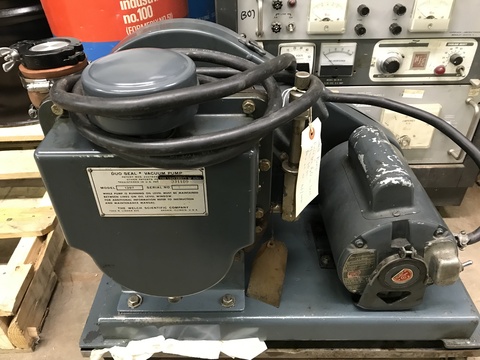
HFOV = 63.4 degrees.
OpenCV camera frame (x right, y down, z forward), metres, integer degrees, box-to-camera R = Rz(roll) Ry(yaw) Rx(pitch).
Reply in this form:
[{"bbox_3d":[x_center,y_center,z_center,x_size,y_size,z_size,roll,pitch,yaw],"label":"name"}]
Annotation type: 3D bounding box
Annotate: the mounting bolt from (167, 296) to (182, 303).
[{"bbox_3d":[-0.109,0.197,0.647,0.021,0.012,0.021,0,37,0],"label":"mounting bolt"}]

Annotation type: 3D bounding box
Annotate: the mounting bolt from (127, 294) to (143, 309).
[{"bbox_3d":[-0.176,0.202,0.645,0.024,0.013,0.024,0,37,0],"label":"mounting bolt"}]

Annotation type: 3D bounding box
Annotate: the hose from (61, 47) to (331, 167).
[{"bbox_3d":[-0.046,-0.091,0.453,0.321,0.081,0.178,0,37,0],"label":"hose"}]

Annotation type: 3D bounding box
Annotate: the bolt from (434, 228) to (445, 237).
[{"bbox_3d":[0.290,0.076,0.565,0.014,0.013,0.012,0,37,0],"label":"bolt"}]

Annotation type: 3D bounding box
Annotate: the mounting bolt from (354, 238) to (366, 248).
[{"bbox_3d":[0.179,0.095,0.579,0.015,0.014,0.012,0,37,0],"label":"mounting bolt"}]

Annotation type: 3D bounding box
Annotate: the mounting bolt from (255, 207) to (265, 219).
[{"bbox_3d":[0.028,0.047,0.560,0.015,0.015,0.010,0,37,0],"label":"mounting bolt"}]

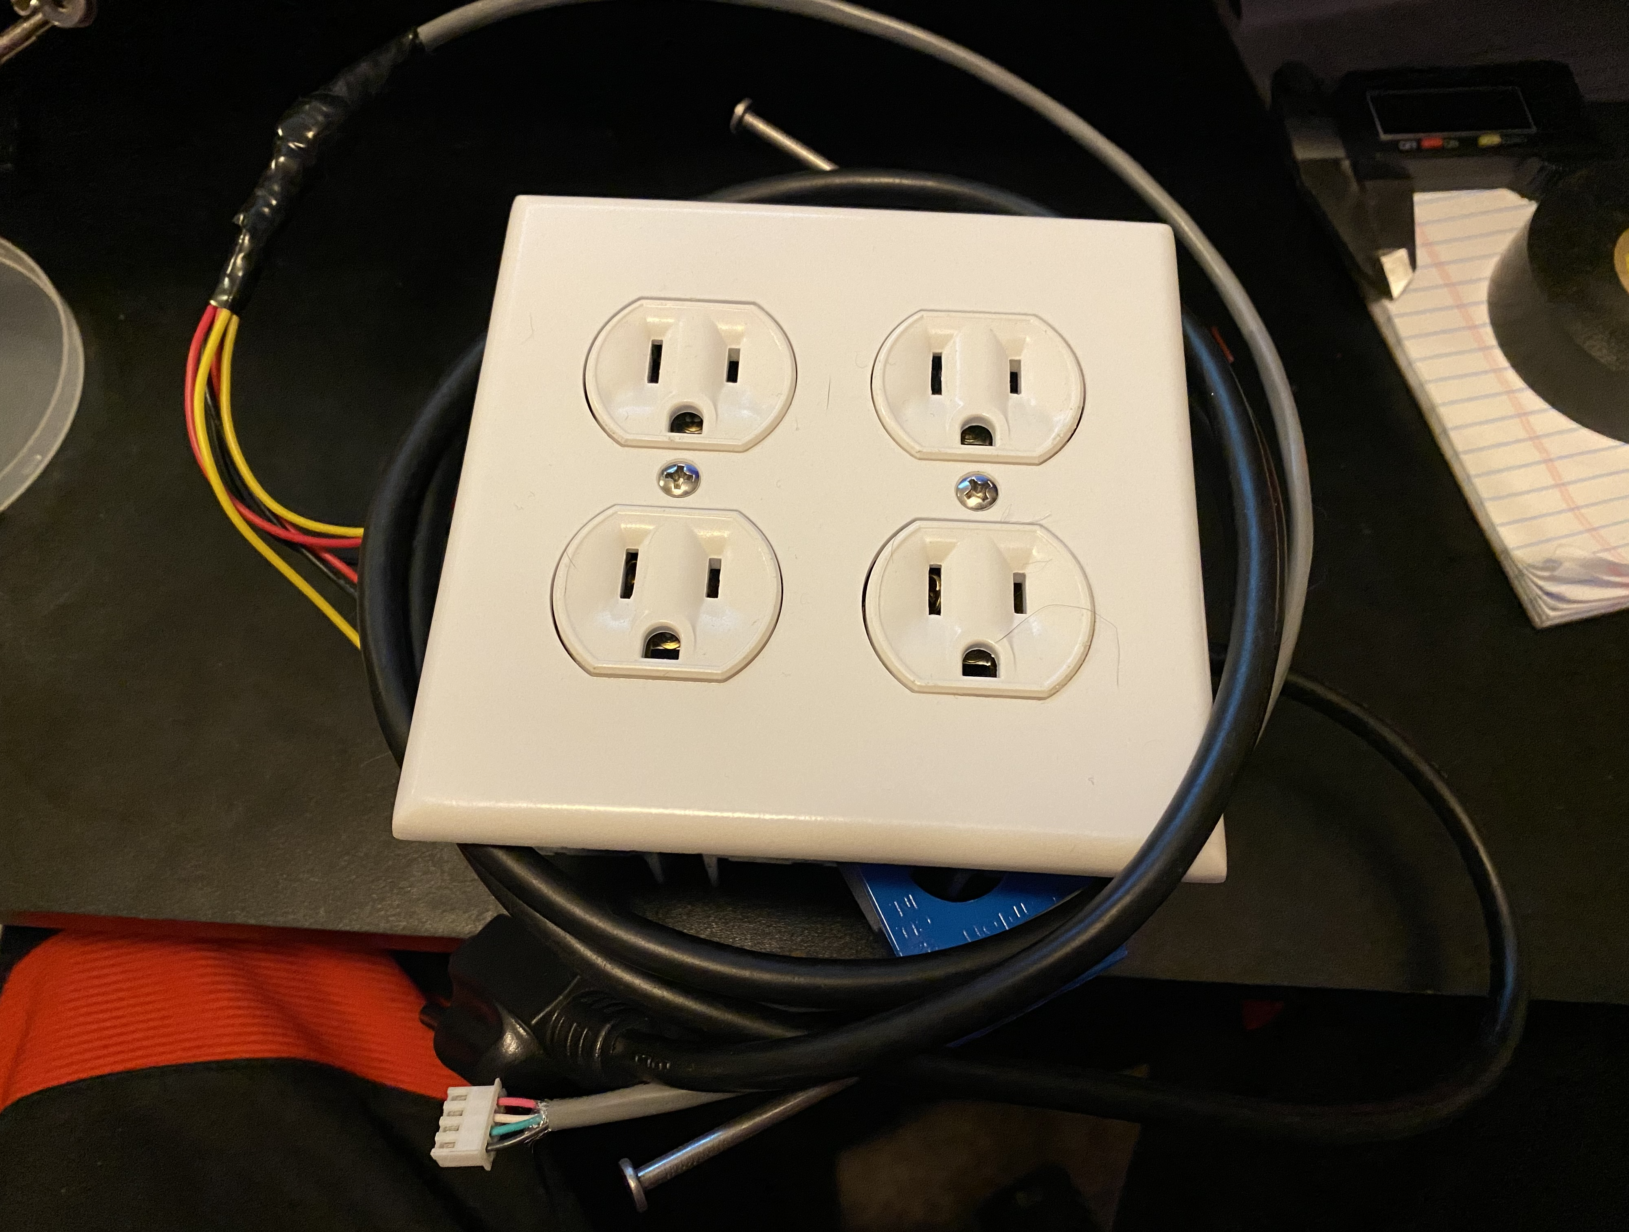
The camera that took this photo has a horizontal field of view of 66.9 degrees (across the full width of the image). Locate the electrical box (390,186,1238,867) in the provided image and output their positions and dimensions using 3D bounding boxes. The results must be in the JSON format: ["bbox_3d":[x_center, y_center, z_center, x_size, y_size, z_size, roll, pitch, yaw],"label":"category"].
[{"bbox_3d":[0.002,-0.017,0.197,0.116,0.024,0.114,3,67,1],"label":"electrical box"}]

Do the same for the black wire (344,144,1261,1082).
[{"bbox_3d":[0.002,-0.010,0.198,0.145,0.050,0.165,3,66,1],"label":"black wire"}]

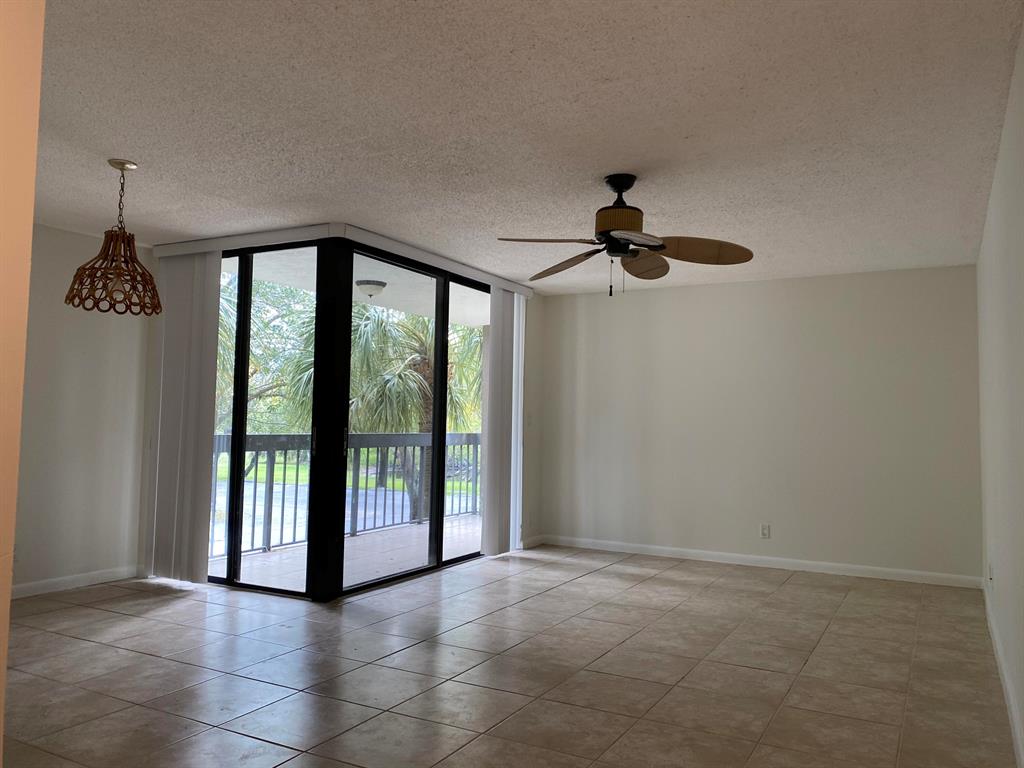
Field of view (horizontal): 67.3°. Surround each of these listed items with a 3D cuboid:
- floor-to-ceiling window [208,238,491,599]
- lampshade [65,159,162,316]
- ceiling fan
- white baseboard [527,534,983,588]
[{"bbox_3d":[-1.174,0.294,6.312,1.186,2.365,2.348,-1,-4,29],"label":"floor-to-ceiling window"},{"bbox_3d":[-2.015,-0.756,3.938,0.440,0.760,0.440,-1,-4,29],"label":"lampshade"},{"bbox_3d":[0.568,-0.772,4.011,1.300,0.620,1.300,-1,-4,29],"label":"ceiling fan"},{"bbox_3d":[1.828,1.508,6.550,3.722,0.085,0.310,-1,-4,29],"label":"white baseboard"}]

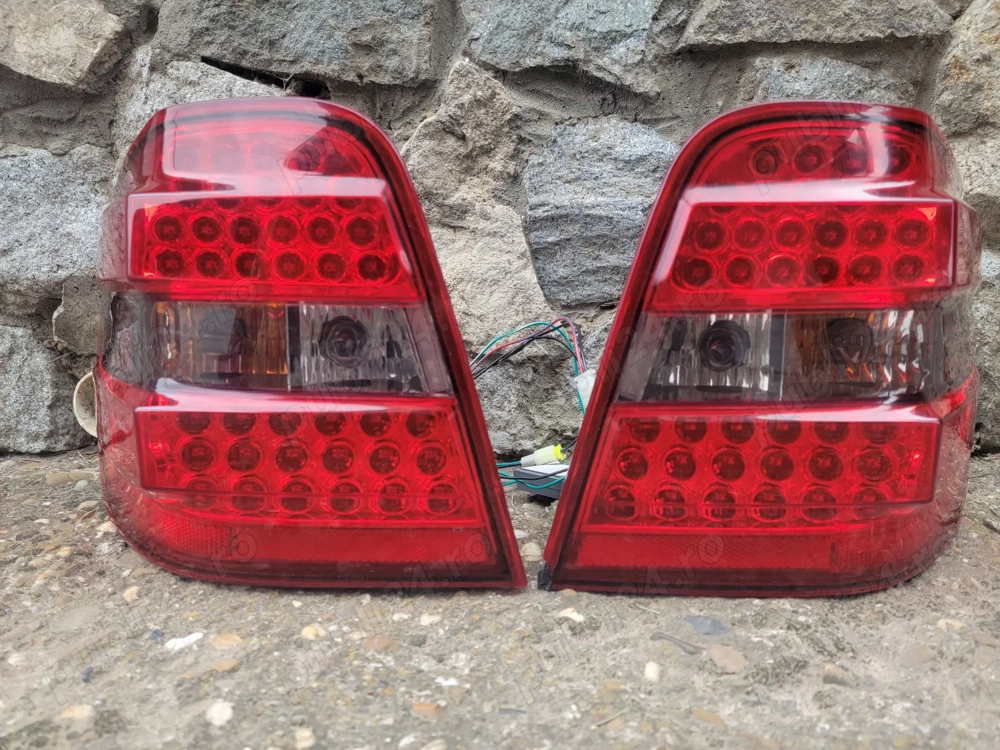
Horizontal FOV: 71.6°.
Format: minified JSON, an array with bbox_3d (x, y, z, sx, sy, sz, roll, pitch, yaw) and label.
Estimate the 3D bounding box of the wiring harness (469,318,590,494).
[{"bbox_3d":[0.035,0.031,0.814,0.170,0.205,0.120,0,8,0],"label":"wiring harness"}]

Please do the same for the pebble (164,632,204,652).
[{"bbox_3d":[-0.226,0.192,0.496,0.027,0.009,0.018,0,8,0],"label":"pebble"}]

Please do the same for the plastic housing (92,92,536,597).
[{"bbox_3d":[-0.163,-0.032,0.658,0.355,0.400,0.200,-1,9,-4],"label":"plastic housing"}]

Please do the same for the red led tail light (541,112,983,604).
[{"bbox_3d":[0.197,-0.031,0.653,0.355,0.400,0.200,1,9,4],"label":"red led tail light"}]

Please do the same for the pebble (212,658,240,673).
[{"bbox_3d":[-0.185,0.197,0.469,0.018,0.006,0.011,0,8,0],"label":"pebble"}]

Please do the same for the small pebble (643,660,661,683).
[{"bbox_3d":[0.101,0.198,0.462,0.011,0.006,0.016,0,8,0],"label":"small pebble"}]

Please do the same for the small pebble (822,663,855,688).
[{"bbox_3d":[0.222,0.197,0.456,0.021,0.010,0.019,0,8,0],"label":"small pebble"}]

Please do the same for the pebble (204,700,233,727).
[{"bbox_3d":[-0.169,0.204,0.417,0.016,0.009,0.019,0,8,0],"label":"pebble"}]

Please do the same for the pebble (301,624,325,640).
[{"bbox_3d":[-0.138,0.190,0.511,0.016,0.007,0.014,0,8,0],"label":"pebble"}]

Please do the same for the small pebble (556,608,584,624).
[{"bbox_3d":[0.054,0.186,0.535,0.020,0.008,0.014,0,8,0],"label":"small pebble"}]

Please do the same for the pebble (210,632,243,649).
[{"bbox_3d":[-0.197,0.192,0.500,0.022,0.007,0.013,0,8,0],"label":"pebble"}]

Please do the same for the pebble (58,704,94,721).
[{"bbox_3d":[-0.256,0.204,0.419,0.021,0.006,0.012,0,8,0],"label":"pebble"}]

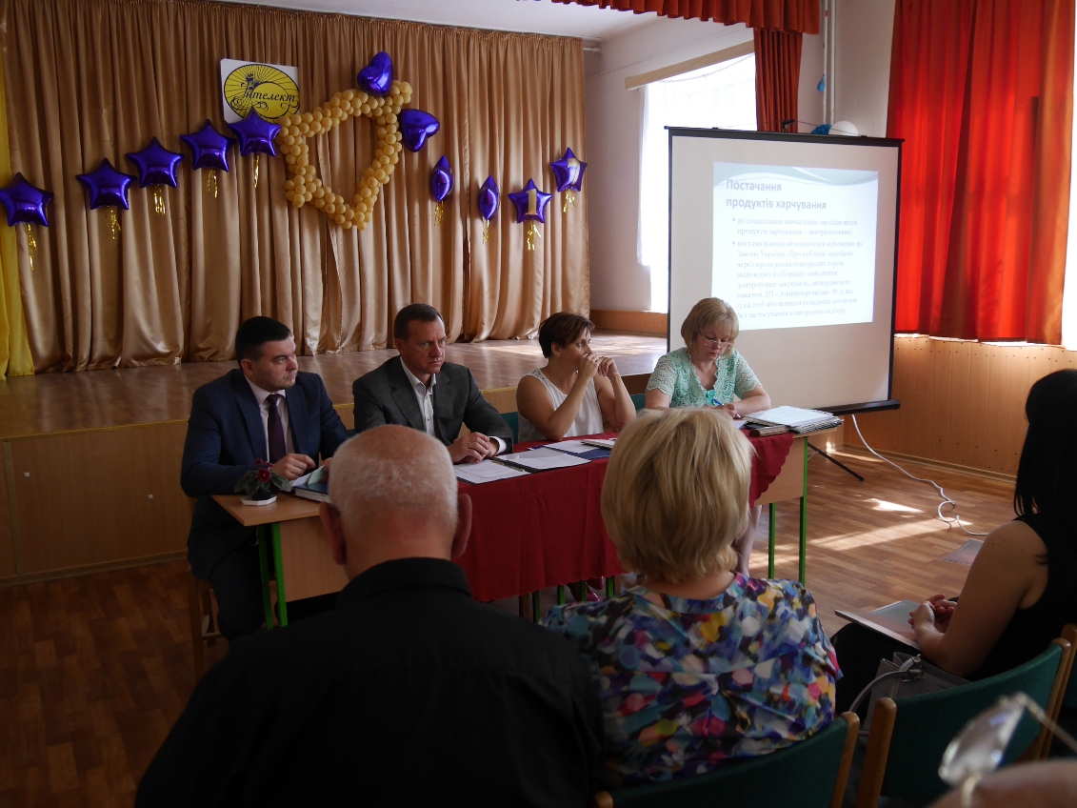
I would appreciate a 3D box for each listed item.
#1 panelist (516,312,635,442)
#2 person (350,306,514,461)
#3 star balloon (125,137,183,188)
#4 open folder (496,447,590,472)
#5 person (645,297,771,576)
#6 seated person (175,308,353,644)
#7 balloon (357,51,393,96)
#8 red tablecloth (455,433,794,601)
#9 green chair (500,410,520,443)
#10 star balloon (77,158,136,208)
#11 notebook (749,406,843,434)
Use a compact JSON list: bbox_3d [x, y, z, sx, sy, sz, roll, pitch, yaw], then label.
[{"bbox_3d":[0.160,0.240,3.933,0.520,1.260,0.640,-6,10,-31],"label":"panelist"},{"bbox_3d":[-0.373,0.287,3.522,0.570,1.310,0.700,-6,10,-27],"label":"person"},{"bbox_3d":[-2.902,-1.824,7.066,0.430,0.390,0.150,-6,10,-29],"label":"star balloon"},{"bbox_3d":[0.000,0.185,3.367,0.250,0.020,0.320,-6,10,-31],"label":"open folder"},{"bbox_3d":[0.806,0.162,4.267,0.560,1.290,0.680,-4,9,-19],"label":"person"},{"bbox_3d":[-0.919,0.359,3.178,0.570,1.290,0.700,-6,10,-27],"label":"seated person"},{"bbox_3d":[-1.353,-2.737,7.755,0.180,0.370,0.400,7,45,43],"label":"balloon"},{"bbox_3d":[0.102,0.381,3.476,1.850,0.410,0.550,-6,10,-31],"label":"red tablecloth"},{"bbox_3d":[0.080,0.447,4.043,0.480,0.820,0.540,-6,10,-31],"label":"green chair"},{"bbox_3d":[-3.203,-1.624,6.922,0.430,0.390,0.150,-6,10,-29],"label":"star balloon"},{"bbox_3d":[1.040,0.071,3.908,0.260,0.050,0.290,-6,10,-31],"label":"notebook"}]

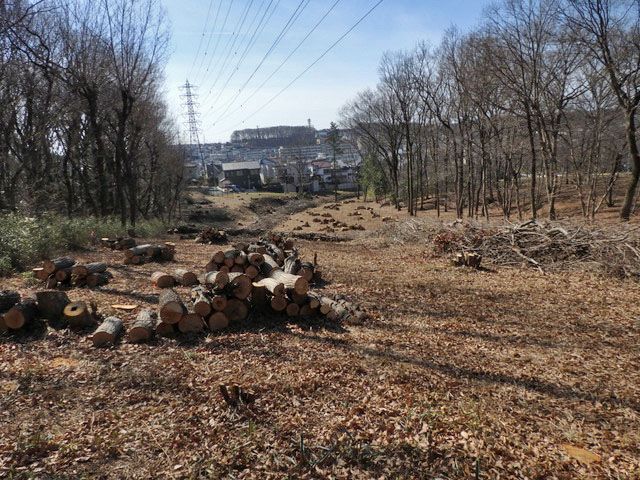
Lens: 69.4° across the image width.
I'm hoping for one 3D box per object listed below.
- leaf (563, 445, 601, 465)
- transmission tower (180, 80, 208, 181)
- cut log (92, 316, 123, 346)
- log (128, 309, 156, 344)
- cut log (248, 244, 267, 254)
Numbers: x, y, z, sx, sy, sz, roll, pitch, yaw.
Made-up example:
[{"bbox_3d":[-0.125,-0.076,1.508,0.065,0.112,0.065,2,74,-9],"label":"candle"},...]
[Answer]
[{"bbox_3d":[1.852,1.514,3.279,0.181,0.030,0.284,-2,4,-13],"label":"leaf"},{"bbox_3d":[-50.118,-44.047,185.877,8.200,38.100,6.200,-8,13,-19],"label":"transmission tower"},{"bbox_3d":[-2.956,1.299,6.498,0.260,0.225,0.894,-2,4,-16],"label":"cut log"},{"bbox_3d":[-2.598,1.266,6.810,0.270,0.235,1.155,-2,4,-16],"label":"log"},{"bbox_3d":[-1.727,0.292,12.873,0.250,0.240,0.800,-3,4,-21],"label":"cut log"}]

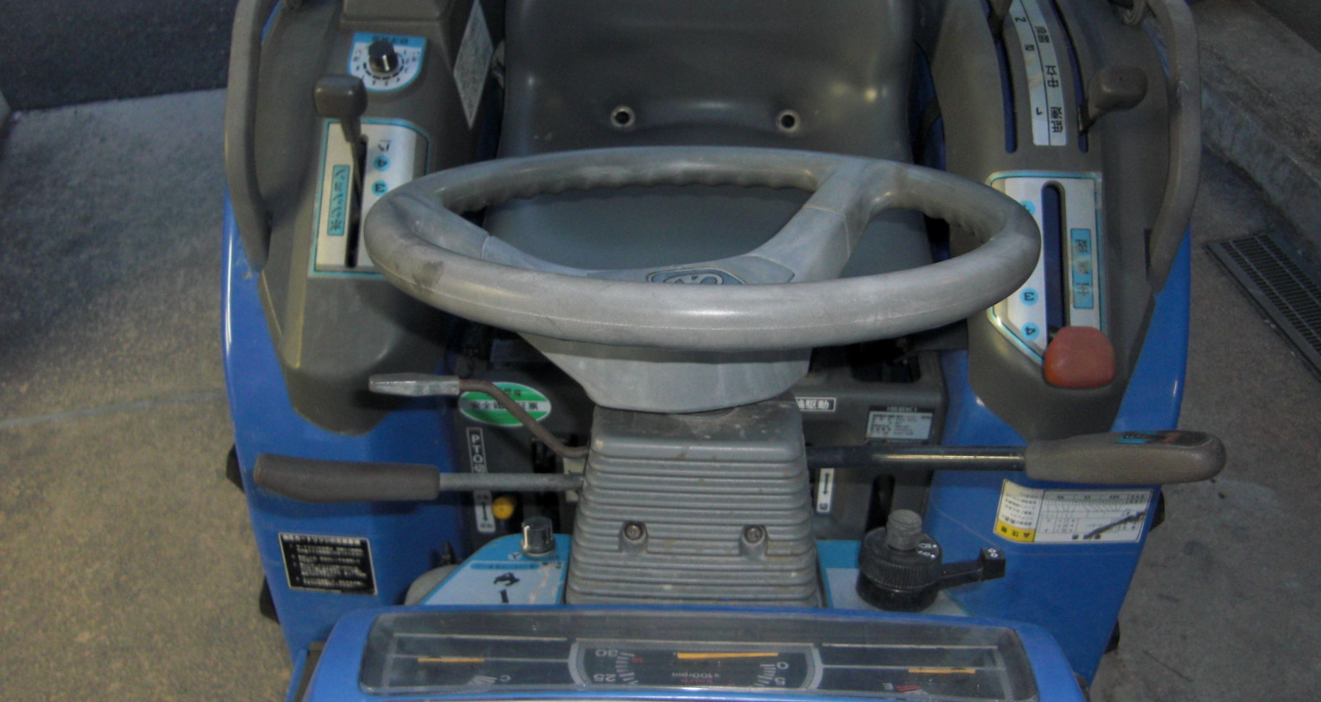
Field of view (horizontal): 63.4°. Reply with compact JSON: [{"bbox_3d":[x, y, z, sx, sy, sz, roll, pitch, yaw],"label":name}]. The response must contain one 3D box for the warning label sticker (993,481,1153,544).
[{"bbox_3d":[0.419,0.163,1.085,0.152,0.076,0.012,2,24,4],"label":"warning label sticker"}]

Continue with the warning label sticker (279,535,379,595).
[{"bbox_3d":[-0.310,0.200,1.000,0.083,0.063,0.004,3,25,3],"label":"warning label sticker"}]

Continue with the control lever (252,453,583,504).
[{"bbox_3d":[-0.153,0.084,0.703,0.215,0.028,0.028,2,40,-9],"label":"control lever"}]

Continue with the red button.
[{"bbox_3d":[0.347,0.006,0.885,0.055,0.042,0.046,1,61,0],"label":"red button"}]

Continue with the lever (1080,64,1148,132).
[{"bbox_3d":[0.407,-0.228,0.960,0.054,0.046,0.040,2,36,2],"label":"lever"}]

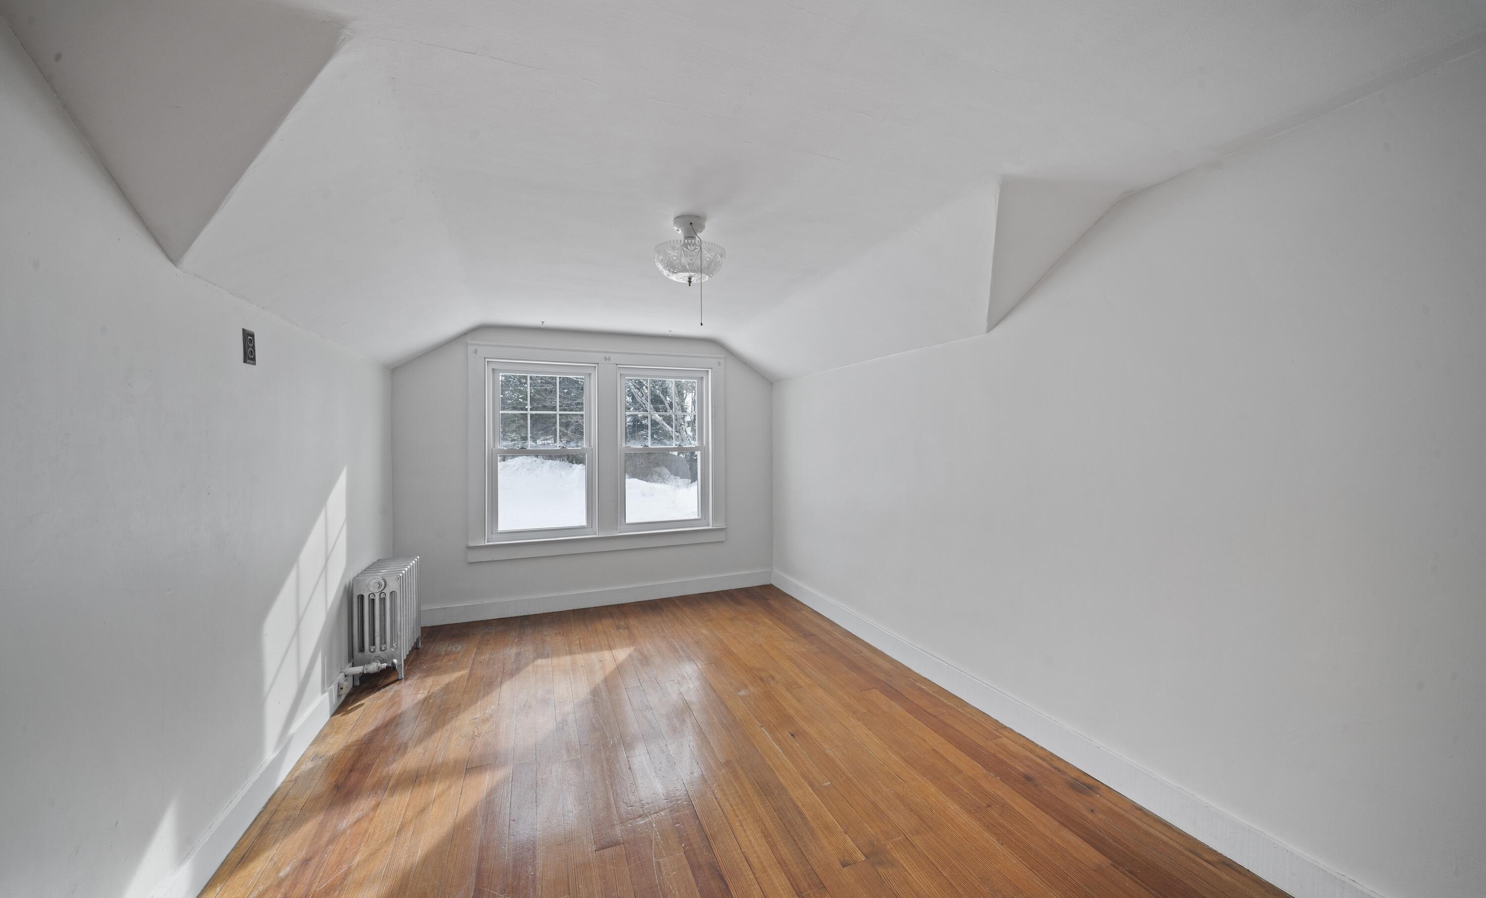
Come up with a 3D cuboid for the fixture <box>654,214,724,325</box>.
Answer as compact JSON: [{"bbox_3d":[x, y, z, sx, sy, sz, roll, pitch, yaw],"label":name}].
[{"bbox_3d":[-0.203,-0.651,1.888,0.274,0.418,0.274,0,1,0],"label":"fixture"}]

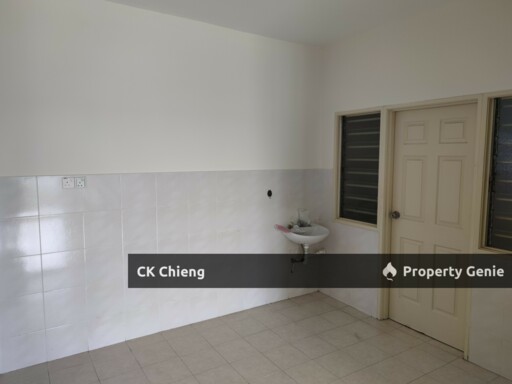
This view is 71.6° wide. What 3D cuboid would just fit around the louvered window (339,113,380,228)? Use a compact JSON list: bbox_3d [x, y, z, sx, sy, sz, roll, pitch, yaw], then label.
[{"bbox_3d":[1.094,-0.246,3.751,0.090,1.158,0.581,-3,6,-31],"label":"louvered window"}]

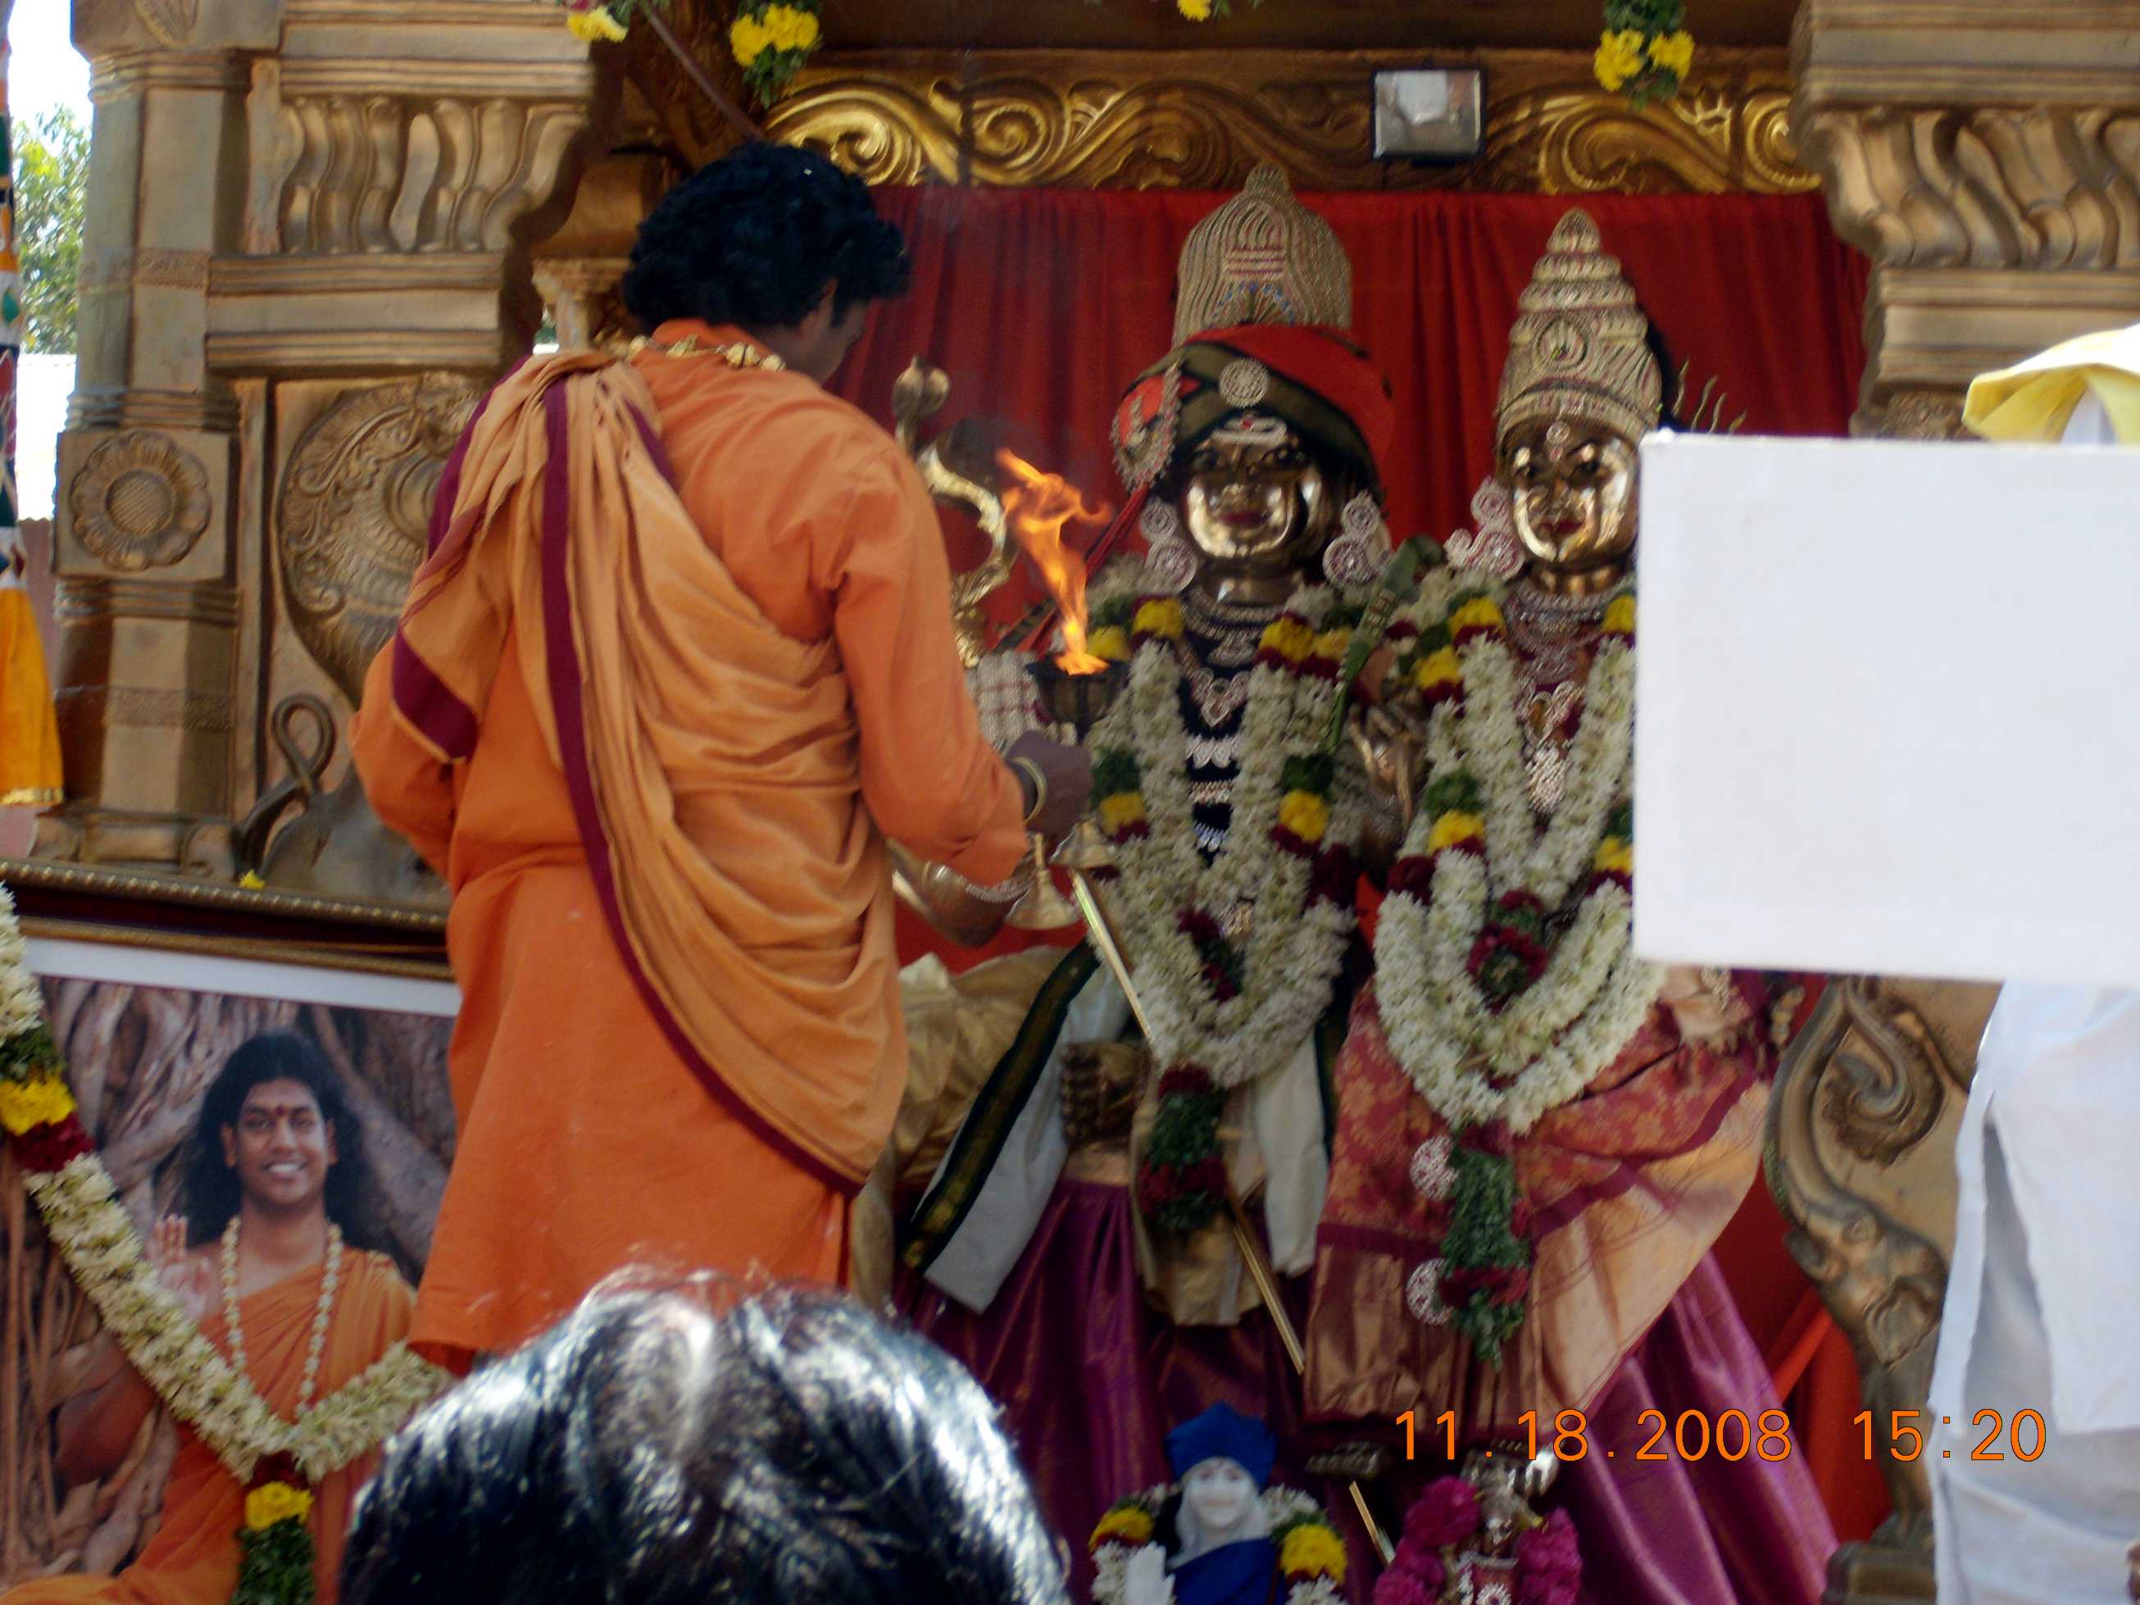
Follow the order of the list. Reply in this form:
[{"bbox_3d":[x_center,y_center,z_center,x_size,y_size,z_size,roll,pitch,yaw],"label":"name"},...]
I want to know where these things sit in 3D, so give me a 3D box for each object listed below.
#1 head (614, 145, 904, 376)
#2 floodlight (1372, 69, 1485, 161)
[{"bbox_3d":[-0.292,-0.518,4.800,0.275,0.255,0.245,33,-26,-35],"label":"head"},{"bbox_3d":[0.481,-0.918,6.700,0.152,0.125,0.095,0,0,2],"label":"floodlight"}]

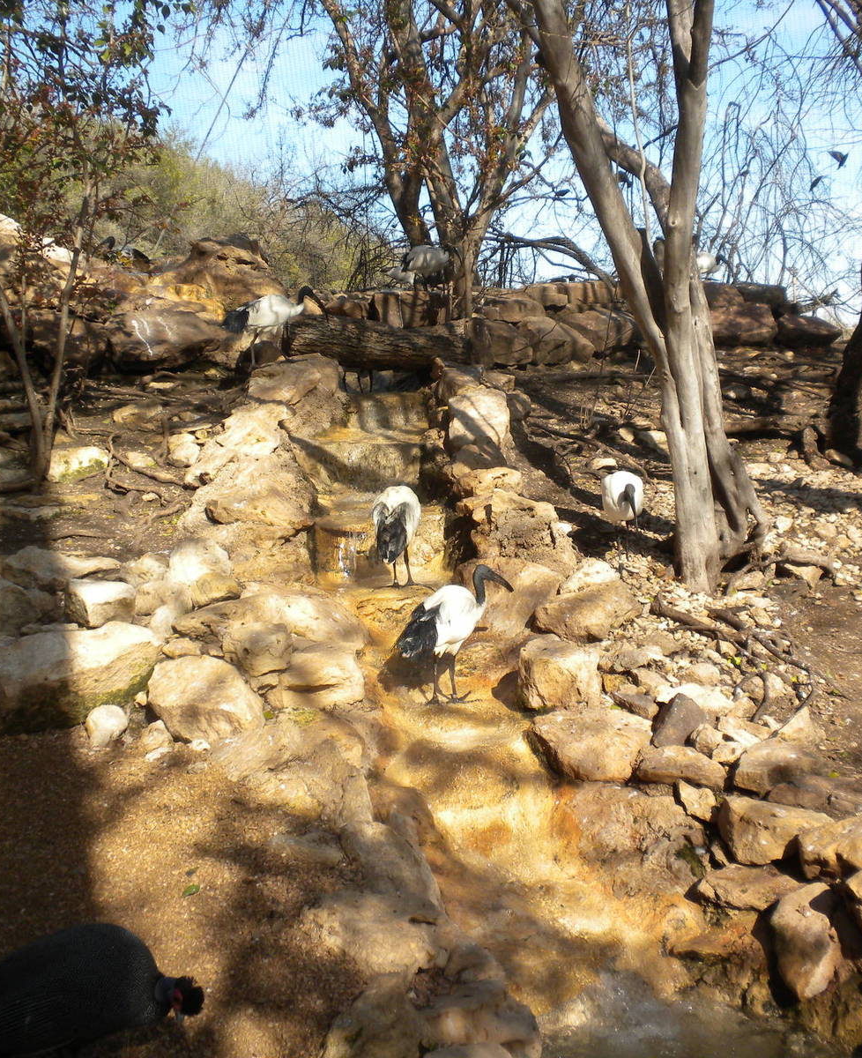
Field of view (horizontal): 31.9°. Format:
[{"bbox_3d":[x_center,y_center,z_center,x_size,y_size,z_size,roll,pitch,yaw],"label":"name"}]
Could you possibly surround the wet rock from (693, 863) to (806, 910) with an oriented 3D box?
[{"bbox_3d":[0.923,1.042,4.400,0.285,0.090,0.155,0,8,0],"label":"wet rock"}]

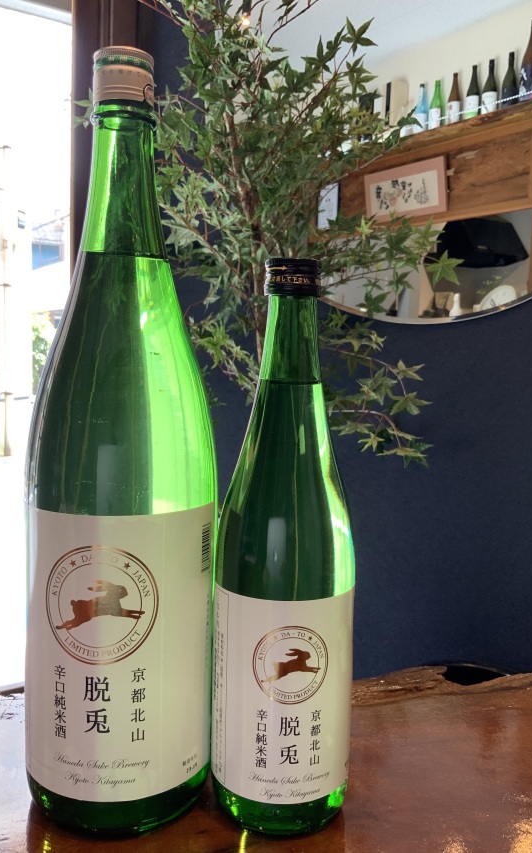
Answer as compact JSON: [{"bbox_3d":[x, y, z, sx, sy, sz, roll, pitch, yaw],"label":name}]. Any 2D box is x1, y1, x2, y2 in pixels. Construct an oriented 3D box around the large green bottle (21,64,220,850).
[{"bbox_3d":[-0.079,0.007,0.396,0.104,0.402,0.104,2,5,2],"label":"large green bottle"}]

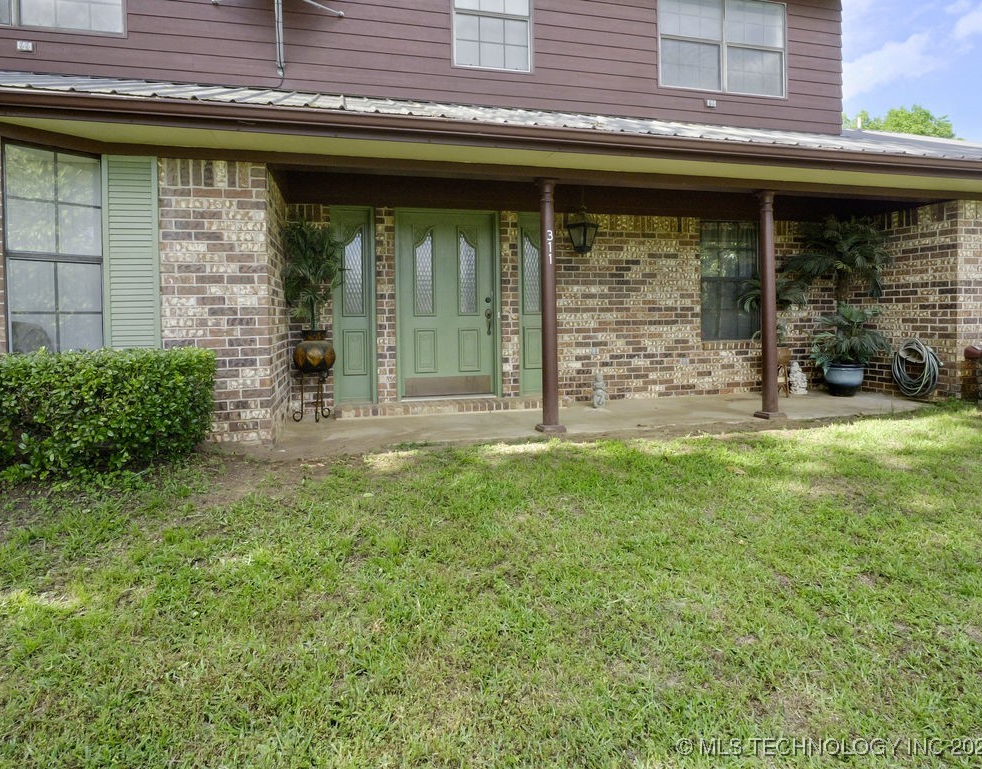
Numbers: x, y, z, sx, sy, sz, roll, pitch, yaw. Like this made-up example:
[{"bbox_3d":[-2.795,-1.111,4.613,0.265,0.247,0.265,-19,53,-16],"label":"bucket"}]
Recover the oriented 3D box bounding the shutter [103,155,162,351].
[{"bbox_3d":[-2.591,-0.903,3.850,0.355,1.480,0.035,-1,2,-12],"label":"shutter"}]

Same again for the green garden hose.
[{"bbox_3d":[4.848,-0.182,6.070,0.180,0.670,0.440,-1,2,-12],"label":"green garden hose"}]

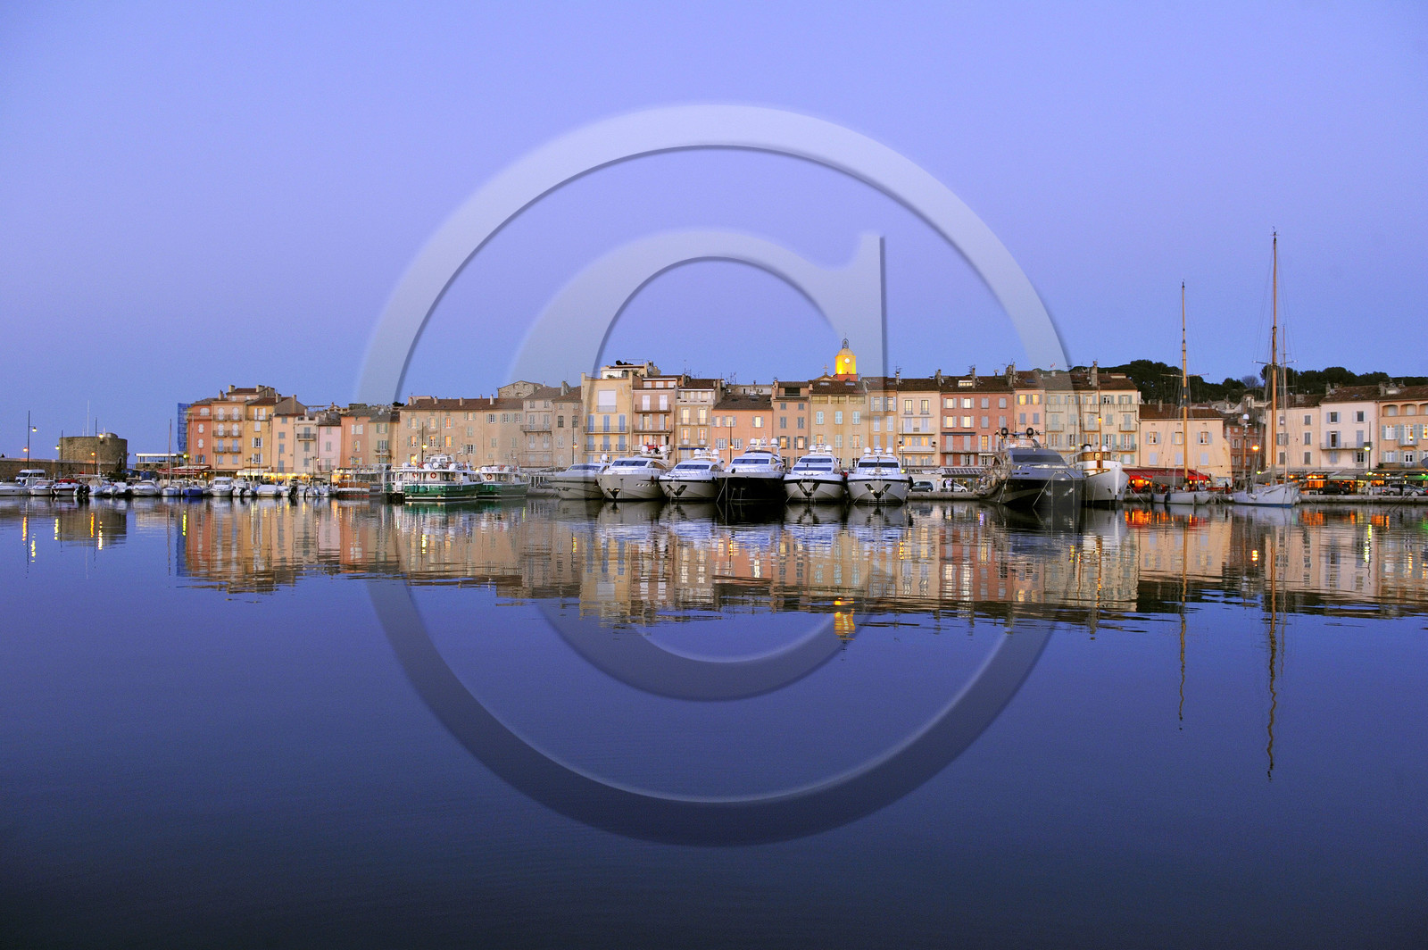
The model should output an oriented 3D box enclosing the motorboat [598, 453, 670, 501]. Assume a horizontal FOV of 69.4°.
[{"bbox_3d":[-10.649,-0.122,138.018,6.500,6.600,27.000,0,0,7],"label":"motorboat"}]

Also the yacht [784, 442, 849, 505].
[{"bbox_3d":[12.924,-0.461,131.020,6.800,7.500,29.500,0,0,9],"label":"yacht"}]

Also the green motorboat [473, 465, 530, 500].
[{"bbox_3d":[-26.700,0.710,132.500,4.900,4.300,17.000,0,0,10],"label":"green motorboat"}]

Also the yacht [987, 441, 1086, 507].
[{"bbox_3d":[36.700,-0.600,116.400,6.800,7.600,27.000,0,0,11],"label":"yacht"}]

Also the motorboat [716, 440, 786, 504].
[{"bbox_3d":[5.126,-0.791,134.522,7.000,8.100,29.500,0,0,9],"label":"motorboat"}]

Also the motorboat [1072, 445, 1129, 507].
[{"bbox_3d":[44.500,-0.230,119.900,6.100,7.000,20.000,0,0,9],"label":"motorboat"}]

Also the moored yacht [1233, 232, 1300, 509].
[{"bbox_3d":[61.593,-11.299,113.580,5.200,29.600,25.500,0,0,16],"label":"moored yacht"}]

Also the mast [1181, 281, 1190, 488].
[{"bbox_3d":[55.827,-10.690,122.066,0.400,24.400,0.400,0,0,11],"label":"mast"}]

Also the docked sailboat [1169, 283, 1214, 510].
[{"bbox_3d":[56.883,-9.625,123.571,4.600,26.300,17.000,0,0,11],"label":"docked sailboat"}]

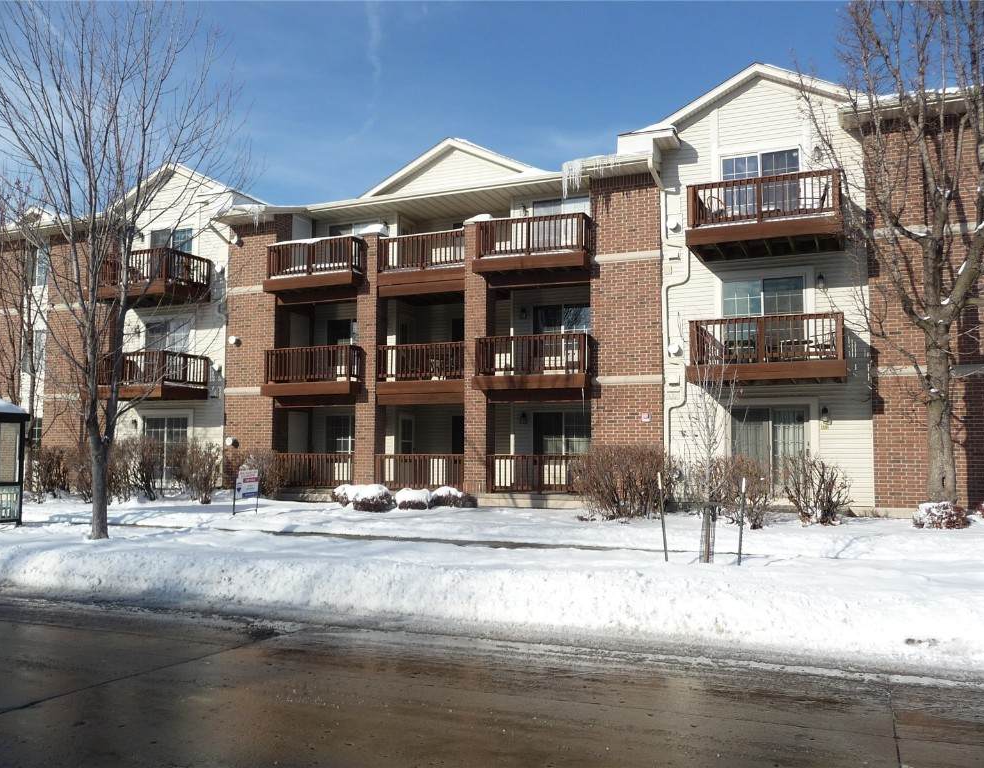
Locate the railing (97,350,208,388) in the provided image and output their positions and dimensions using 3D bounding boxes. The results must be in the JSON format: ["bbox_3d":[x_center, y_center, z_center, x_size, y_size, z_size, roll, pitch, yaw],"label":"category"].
[{"bbox_3d":[-9.813,-0.341,23.613,2.782,0.953,1.720,-2,-5,23],"label":"railing"}]

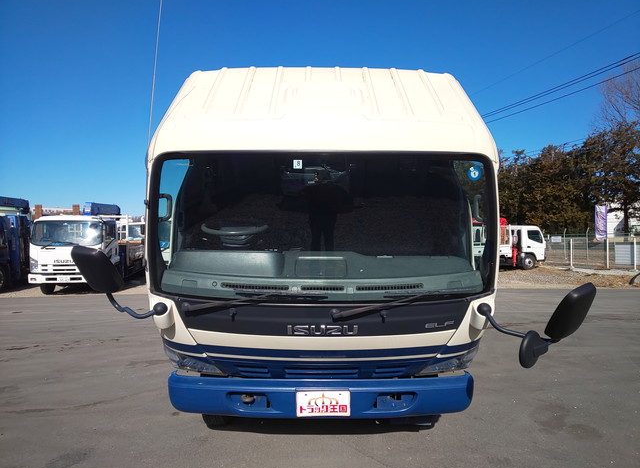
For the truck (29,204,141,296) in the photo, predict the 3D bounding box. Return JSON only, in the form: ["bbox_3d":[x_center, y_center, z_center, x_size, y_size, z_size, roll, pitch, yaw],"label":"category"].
[{"bbox_3d":[-7.800,0.480,13.300,2.100,2.750,6.000,0,0,-12],"label":"truck"}]

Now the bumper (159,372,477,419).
[{"bbox_3d":[0.012,1.025,2.420,1.990,0.250,0.320,0,0,0],"label":"bumper"}]

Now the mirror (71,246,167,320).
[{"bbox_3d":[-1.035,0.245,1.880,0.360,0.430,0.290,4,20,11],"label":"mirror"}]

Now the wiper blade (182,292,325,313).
[{"bbox_3d":[-0.345,0.352,1.900,0.780,0.110,0.100,-2,5,7],"label":"wiper blade"}]

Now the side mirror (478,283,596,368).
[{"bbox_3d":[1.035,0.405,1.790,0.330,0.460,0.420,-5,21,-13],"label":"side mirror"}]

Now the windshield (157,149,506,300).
[{"bbox_3d":[0.018,-0.030,1.940,1.860,0.790,0.210,0,6,0],"label":"windshield"}]

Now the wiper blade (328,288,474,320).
[{"bbox_3d":[0.430,0.362,1.900,0.760,0.125,0.100,-6,5,-6],"label":"wiper blade"}]

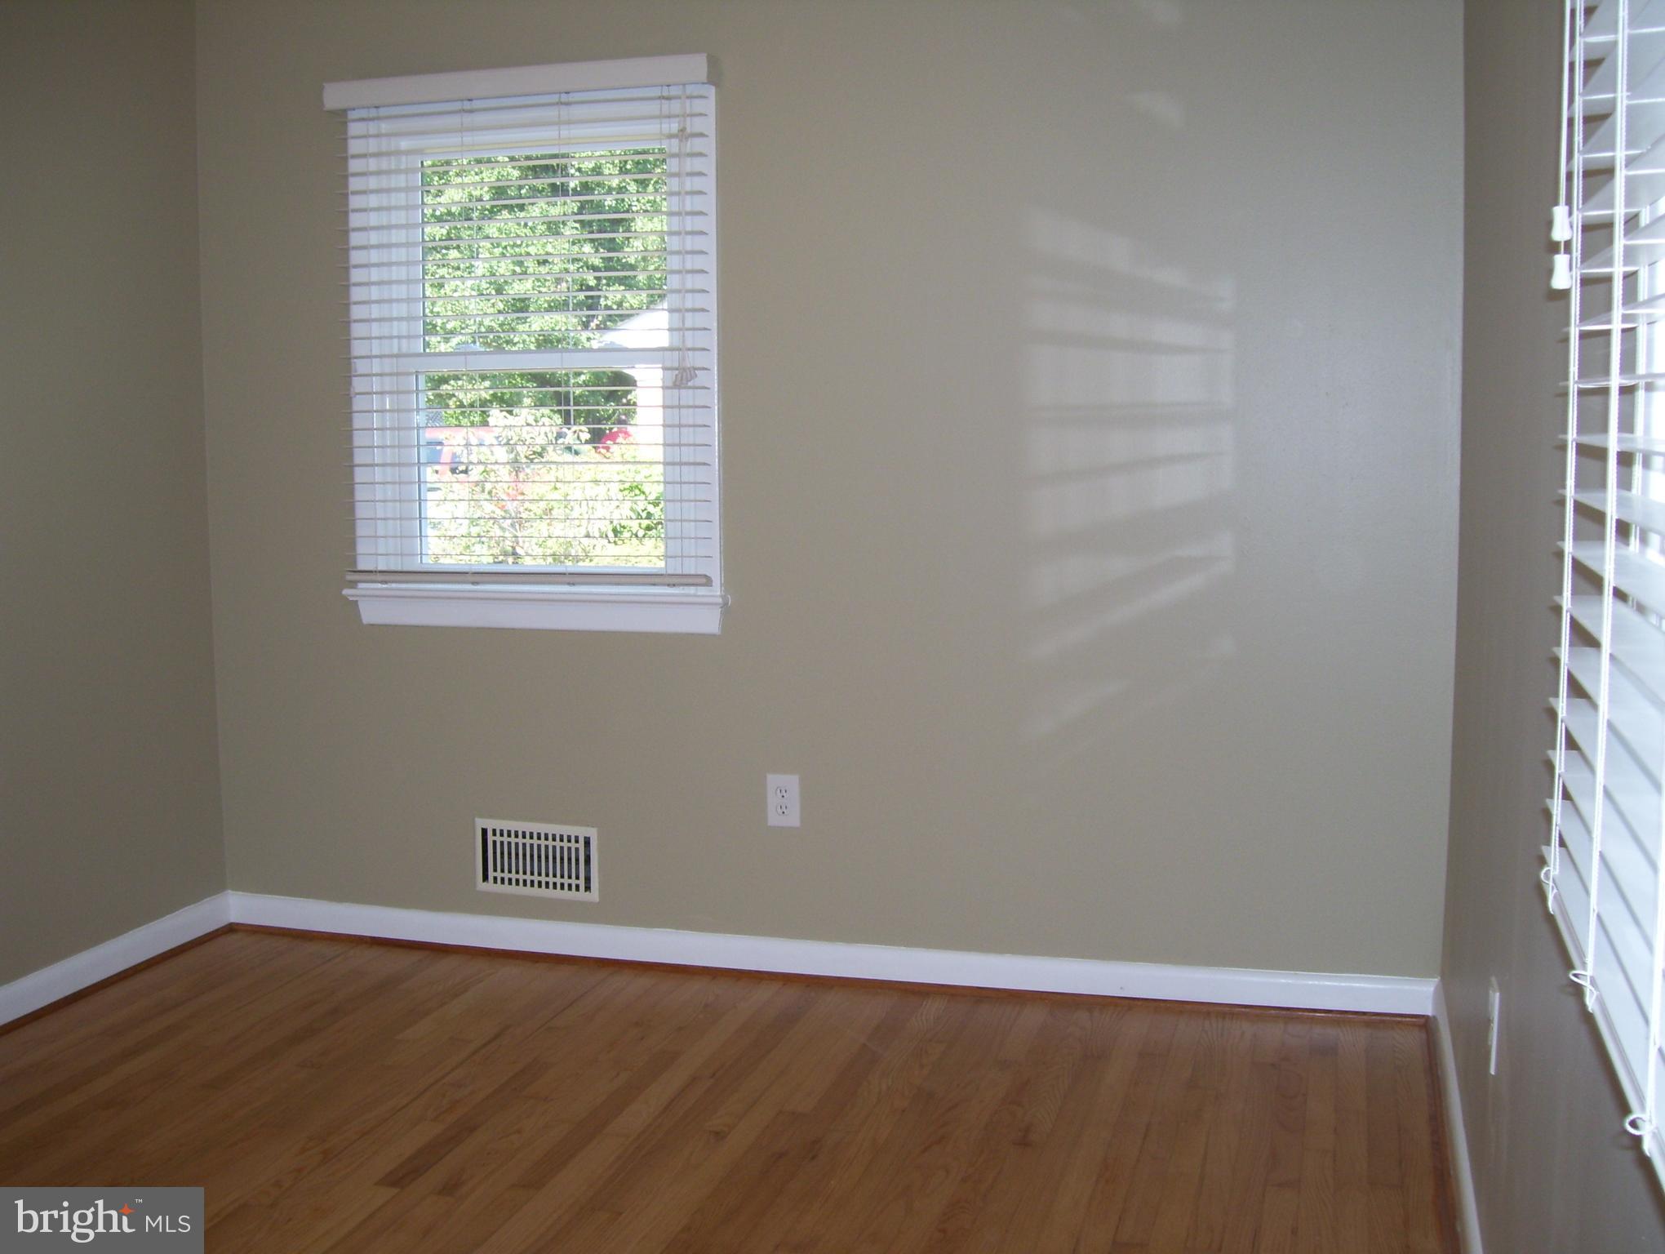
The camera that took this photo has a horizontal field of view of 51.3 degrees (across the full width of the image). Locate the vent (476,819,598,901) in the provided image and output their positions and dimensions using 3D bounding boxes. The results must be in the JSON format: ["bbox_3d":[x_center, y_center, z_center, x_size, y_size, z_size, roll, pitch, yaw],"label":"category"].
[{"bbox_3d":[-0.718,0.566,4.197,0.327,0.183,0.012,1,6,16],"label":"vent"}]

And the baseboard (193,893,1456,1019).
[{"bbox_3d":[-0.136,0.751,4.044,2.932,0.087,0.017,1,6,16],"label":"baseboard"}]

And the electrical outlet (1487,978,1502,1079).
[{"bbox_3d":[0.924,0.557,2.420,0.009,0.125,0.078,1,6,16],"label":"electrical outlet"}]

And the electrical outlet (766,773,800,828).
[{"bbox_3d":[-0.113,0.402,4.003,0.079,0.125,0.009,1,6,16],"label":"electrical outlet"}]

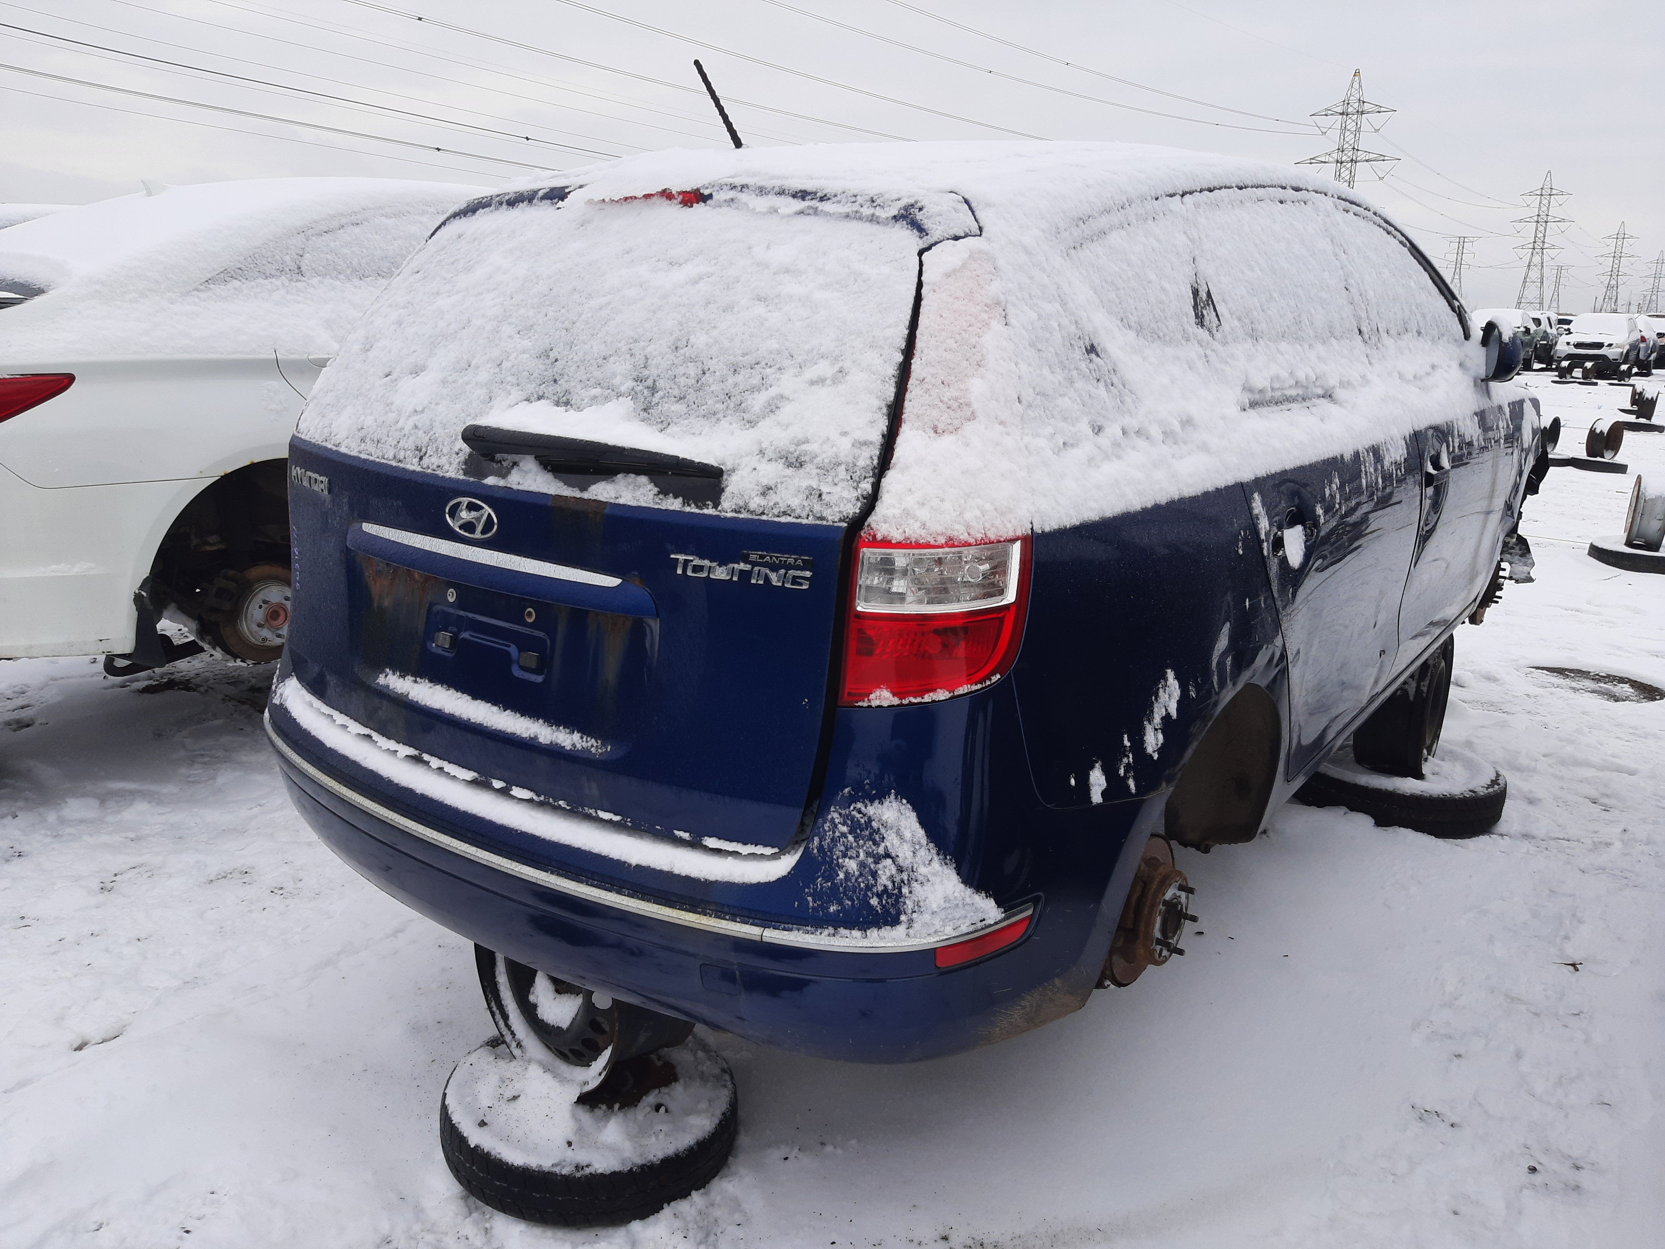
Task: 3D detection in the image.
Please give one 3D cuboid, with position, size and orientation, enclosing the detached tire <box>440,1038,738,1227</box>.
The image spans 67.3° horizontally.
[{"bbox_3d":[-0.452,0.924,2.360,0.540,0.140,0.540,1,14,0],"label":"detached tire"}]

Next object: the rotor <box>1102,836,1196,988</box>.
[{"bbox_3d":[0.535,0.478,2.077,0.125,0.280,0.280,12,19,35],"label":"rotor"}]

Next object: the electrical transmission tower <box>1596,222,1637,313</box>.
[{"bbox_3d":[332.801,-148.898,532.455,16.300,43.500,7.200,11,17,35],"label":"electrical transmission tower"}]

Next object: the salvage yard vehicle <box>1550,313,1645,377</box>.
[{"bbox_3d":[23.426,-8.577,38.152,1.790,1.650,4.600,12,18,37],"label":"salvage yard vehicle"}]

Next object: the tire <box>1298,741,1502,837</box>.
[{"bbox_3d":[1.697,0.486,3.799,0.608,0.170,0.608,1,14,0],"label":"tire"}]

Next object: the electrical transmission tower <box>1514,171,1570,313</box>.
[{"bbox_3d":[204.397,-108.595,362.959,16.300,43.500,7.200,11,17,35],"label":"electrical transmission tower"}]

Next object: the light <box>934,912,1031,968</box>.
[{"bbox_3d":[0.195,0.397,1.585,0.170,0.034,0.032,-11,20,-36],"label":"light"}]

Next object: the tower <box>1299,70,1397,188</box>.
[{"bbox_3d":[86.865,-71.963,212.716,16.300,41.600,7.200,11,17,35],"label":"tower"}]

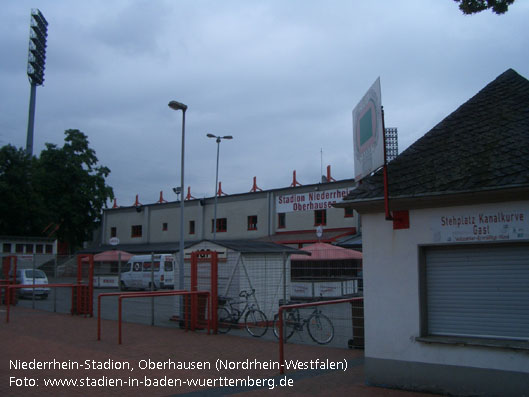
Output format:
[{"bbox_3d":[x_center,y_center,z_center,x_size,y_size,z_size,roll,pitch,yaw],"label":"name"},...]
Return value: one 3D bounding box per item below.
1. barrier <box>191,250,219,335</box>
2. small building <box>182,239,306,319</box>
[{"bbox_3d":[-1.592,2.498,14.314,0.960,2.140,0.180,-7,-10,42],"label":"barrier"},{"bbox_3d":[-0.741,2.720,17.585,3.210,2.550,3.470,-7,-10,42],"label":"small building"}]

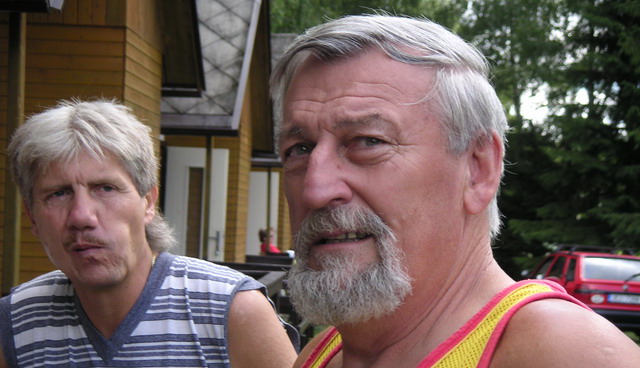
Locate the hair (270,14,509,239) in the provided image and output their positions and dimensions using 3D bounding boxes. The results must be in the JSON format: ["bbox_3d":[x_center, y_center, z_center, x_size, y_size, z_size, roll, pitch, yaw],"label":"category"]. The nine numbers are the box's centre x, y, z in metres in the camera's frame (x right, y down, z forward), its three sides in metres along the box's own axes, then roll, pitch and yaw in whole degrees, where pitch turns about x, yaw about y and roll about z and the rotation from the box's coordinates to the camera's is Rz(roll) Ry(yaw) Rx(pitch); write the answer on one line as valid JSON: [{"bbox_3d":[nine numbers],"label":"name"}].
[{"bbox_3d":[0.061,-0.046,1.150,0.178,0.190,0.205,-5,-7,33],"label":"hair"}]

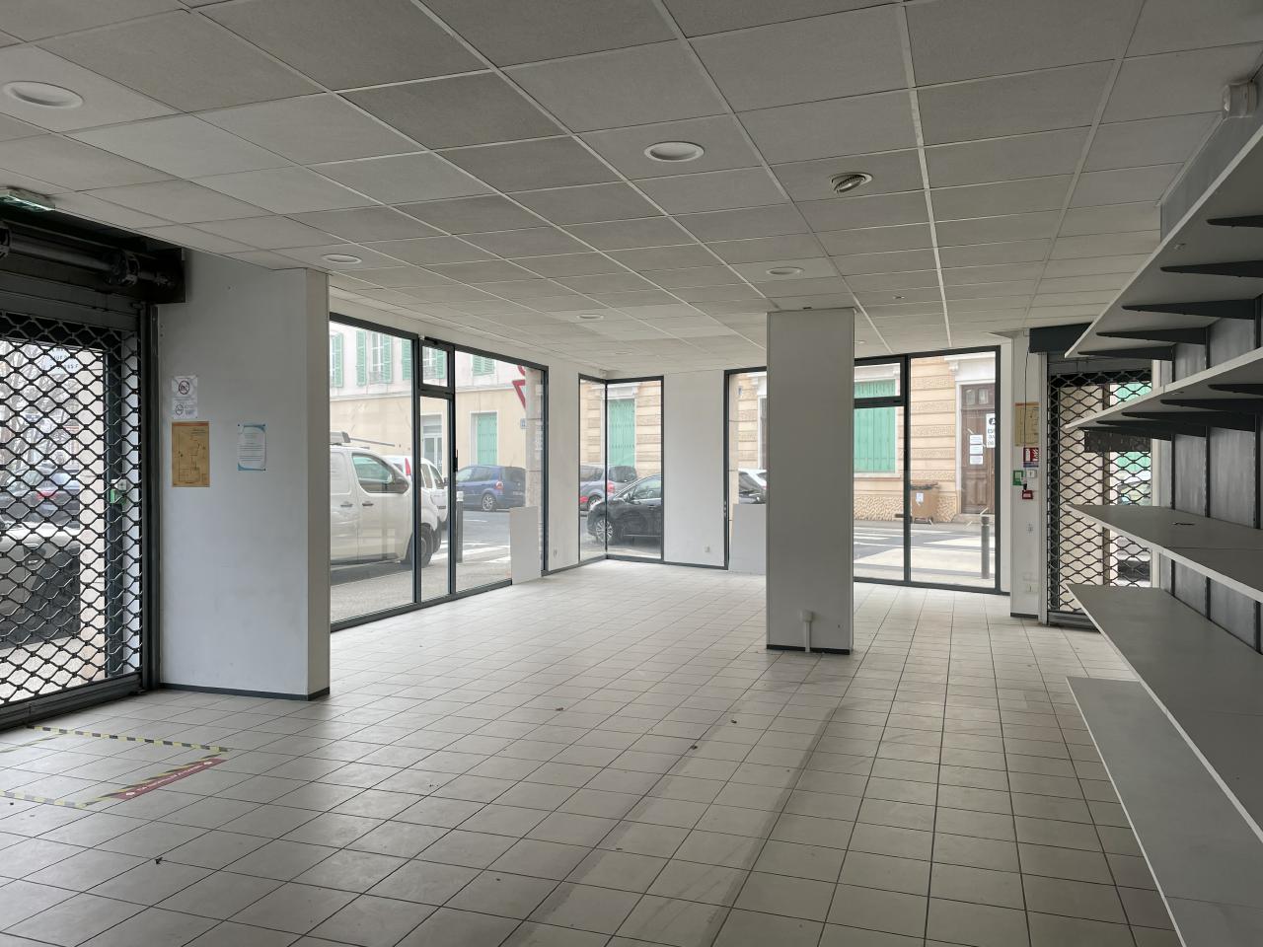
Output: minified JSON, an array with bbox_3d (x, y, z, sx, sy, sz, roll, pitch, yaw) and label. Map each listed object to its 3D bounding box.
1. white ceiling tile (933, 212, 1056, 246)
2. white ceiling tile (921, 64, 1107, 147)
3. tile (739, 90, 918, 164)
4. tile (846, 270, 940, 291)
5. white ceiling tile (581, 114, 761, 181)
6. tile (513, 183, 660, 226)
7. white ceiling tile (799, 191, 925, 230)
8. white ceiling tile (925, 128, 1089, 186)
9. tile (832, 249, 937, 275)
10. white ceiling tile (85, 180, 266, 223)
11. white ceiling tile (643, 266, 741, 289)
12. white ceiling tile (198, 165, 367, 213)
[{"bbox_3d":[1.902,-1.272,4.955,0.595,0.020,0.595,0,0,20],"label":"white ceiling tile"},{"bbox_3d":[1.303,-1.259,3.248,0.595,0.030,0.595,0,0,19],"label":"white ceiling tile"},{"bbox_3d":[0.737,-1.252,3.448,0.595,0.030,0.595,0,0,19],"label":"tile"},{"bbox_3d":[1.733,-1.283,6.283,0.600,0.025,0.600,0,0,19],"label":"tile"},{"bbox_3d":[0.167,-1.259,3.658,0.586,0.020,0.588,0,0,19],"label":"white ceiling tile"},{"bbox_3d":[-0.197,-1.262,4.428,0.595,0.020,0.595,0,0,20],"label":"tile"},{"bbox_3d":[1.134,-1.270,4.586,0.600,0.025,0.600,0,0,19],"label":"white ceiling tile"},{"bbox_3d":[1.499,-1.264,3.824,0.595,0.020,0.595,0,0,20],"label":"white ceiling tile"},{"bbox_3d":[1.538,-1.275,5.721,0.595,0.020,0.595,0,0,20],"label":"tile"},{"bbox_3d":[-2.092,-1.269,4.447,0.595,0.030,0.595,0,0,19],"label":"white ceiling tile"},{"bbox_3d":[0.407,-1.274,6.123,0.595,0.020,0.595,0,0,20],"label":"white ceiling tile"},{"bbox_3d":[-1.528,-1.257,4.265,0.595,0.020,0.595,0,0,20],"label":"white ceiling tile"}]

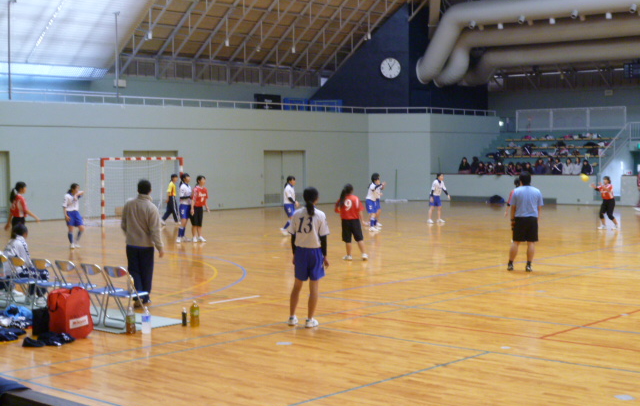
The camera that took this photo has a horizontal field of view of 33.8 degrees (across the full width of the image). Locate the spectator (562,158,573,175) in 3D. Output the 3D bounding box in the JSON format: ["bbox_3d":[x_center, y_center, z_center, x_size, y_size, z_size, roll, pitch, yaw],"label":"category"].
[{"bbox_3d":[9.992,-1.165,42.544,0.460,1.220,0.700,2,3,42],"label":"spectator"}]

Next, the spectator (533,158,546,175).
[{"bbox_3d":[8.995,-1.255,42.985,0.460,1.120,0.550,2,4,42],"label":"spectator"}]

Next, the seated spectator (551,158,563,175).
[{"bbox_3d":[9.622,-1.197,42.875,0.480,1.260,0.700,2,3,42],"label":"seated spectator"}]

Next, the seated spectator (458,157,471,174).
[{"bbox_3d":[6.289,-1.304,45.862,0.520,1.270,0.700,2,3,42],"label":"seated spectator"}]

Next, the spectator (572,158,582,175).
[{"bbox_3d":[10.248,-1.235,41.859,0.430,1.120,0.550,2,4,42],"label":"spectator"}]

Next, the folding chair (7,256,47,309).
[{"bbox_3d":[-3.918,1.071,14.145,0.460,0.755,0.470,2,3,42],"label":"folding chair"}]

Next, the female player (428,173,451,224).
[{"bbox_3d":[3.614,-0.176,32.034,0.620,1.510,0.450,-3,3,-38],"label":"female player"}]

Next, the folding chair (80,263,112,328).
[{"bbox_3d":[-2.730,1.134,13.202,0.460,0.750,0.460,1,3,38],"label":"folding chair"}]

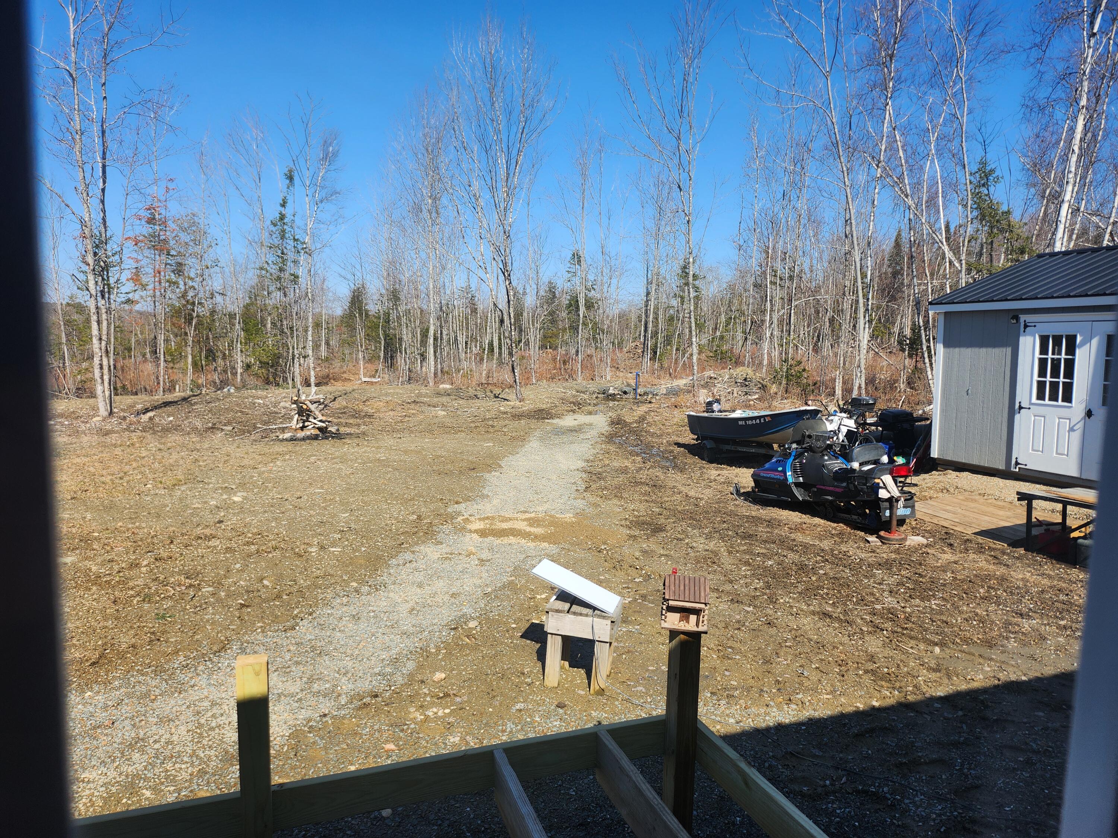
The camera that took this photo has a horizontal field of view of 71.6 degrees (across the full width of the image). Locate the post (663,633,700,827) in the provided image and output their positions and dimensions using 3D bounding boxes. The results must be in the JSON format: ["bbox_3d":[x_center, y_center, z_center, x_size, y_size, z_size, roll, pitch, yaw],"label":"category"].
[{"bbox_3d":[0.485,1.296,3.092,0.089,0.965,0.089,0,6,-20],"label":"post"}]

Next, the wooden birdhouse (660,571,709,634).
[{"bbox_3d":[0.503,0.719,3.050,0.175,0.193,0.135,2,5,15],"label":"wooden birdhouse"}]

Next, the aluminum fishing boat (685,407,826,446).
[{"bbox_3d":[4.606,0.138,17.699,1.400,0.854,3.250,-4,7,-40],"label":"aluminum fishing boat"}]

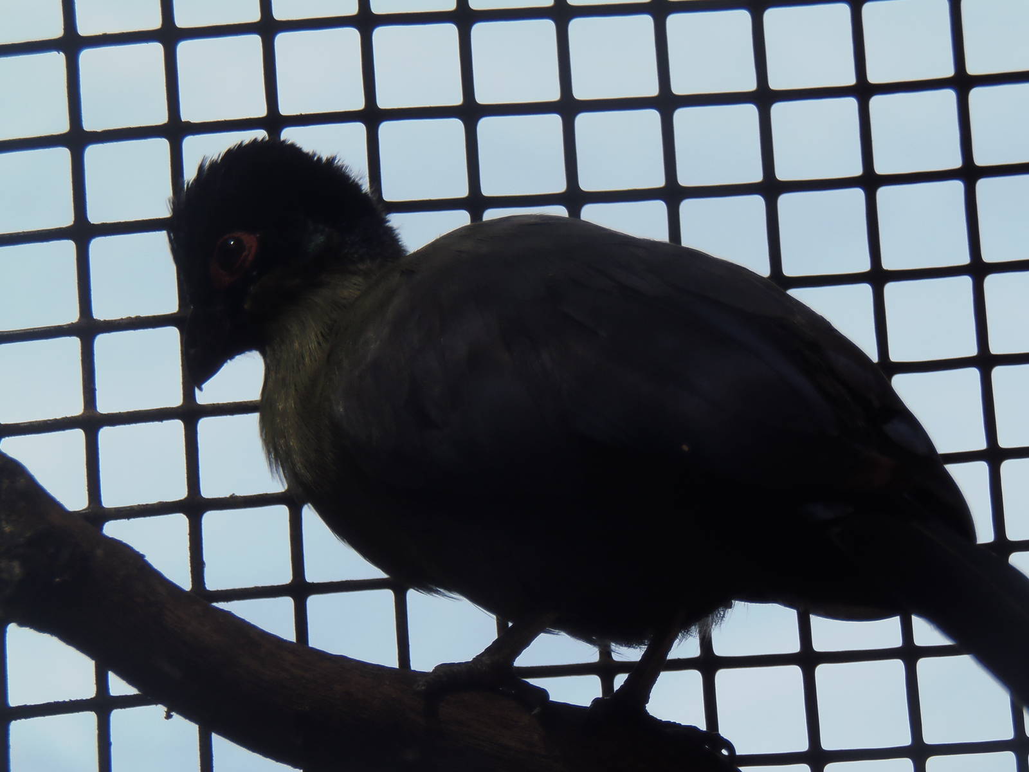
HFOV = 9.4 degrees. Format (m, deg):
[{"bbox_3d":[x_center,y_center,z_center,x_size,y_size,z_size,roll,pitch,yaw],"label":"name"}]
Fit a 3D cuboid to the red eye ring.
[{"bbox_3d":[-0.068,-0.031,1.525,0.012,0.014,0.004,-6,-13,6],"label":"red eye ring"}]

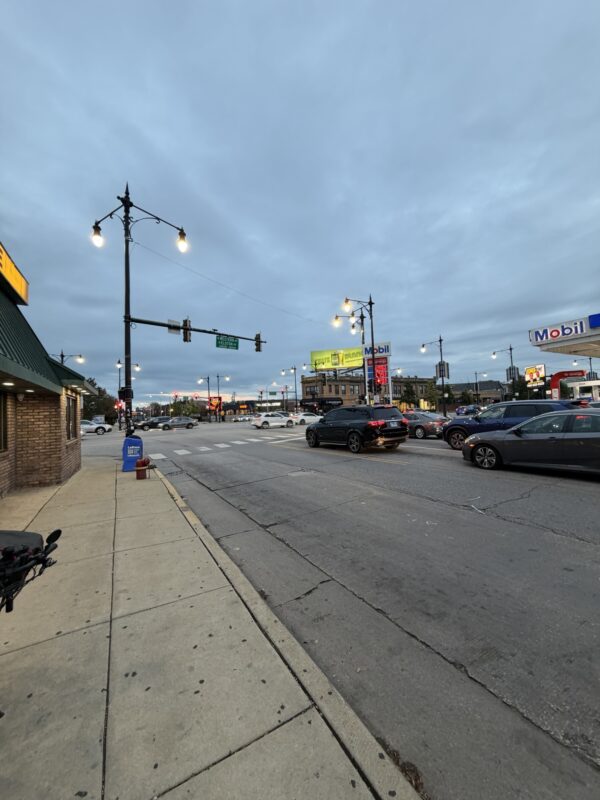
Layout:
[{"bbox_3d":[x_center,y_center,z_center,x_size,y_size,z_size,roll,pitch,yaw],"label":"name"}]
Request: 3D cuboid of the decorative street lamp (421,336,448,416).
[{"bbox_3d":[16.332,-2.560,38.853,0.600,9.800,3.300,-1,-2,-30],"label":"decorative street lamp"}]

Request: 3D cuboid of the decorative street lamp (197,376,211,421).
[{"bbox_3d":[-19.806,-0.150,66.961,2.600,9.800,0.700,-1,-2,-28],"label":"decorative street lamp"}]

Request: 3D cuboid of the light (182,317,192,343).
[{"bbox_3d":[-4.660,-2.850,13.400,0.340,0.930,0.400,-1,-2,-22],"label":"light"}]

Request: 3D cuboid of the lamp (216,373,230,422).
[{"bbox_3d":[-15.302,-0.330,65.005,2.600,9.800,0.600,-1,-2,-22],"label":"lamp"}]

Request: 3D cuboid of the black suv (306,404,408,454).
[{"bbox_3d":[2.200,1.190,13.850,1.940,1.770,4.850,-1,-2,-30],"label":"black suv"}]

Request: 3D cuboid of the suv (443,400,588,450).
[{"bbox_3d":[7.650,0.980,11.950,1.860,1.700,4.680,-1,-2,-28],"label":"suv"}]

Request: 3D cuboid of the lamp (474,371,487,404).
[{"bbox_3d":[41.877,-1.920,74.483,0.600,9.800,3.000,-1,-2,-32],"label":"lamp"}]

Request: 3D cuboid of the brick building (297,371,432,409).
[{"bbox_3d":[15.764,-0.374,75.954,30.500,8.600,10.000,-1,-2,-27],"label":"brick building"}]

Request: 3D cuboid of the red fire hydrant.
[{"bbox_3d":[-3.985,1.702,8.193,0.360,0.580,0.310,-1,-2,-28],"label":"red fire hydrant"}]

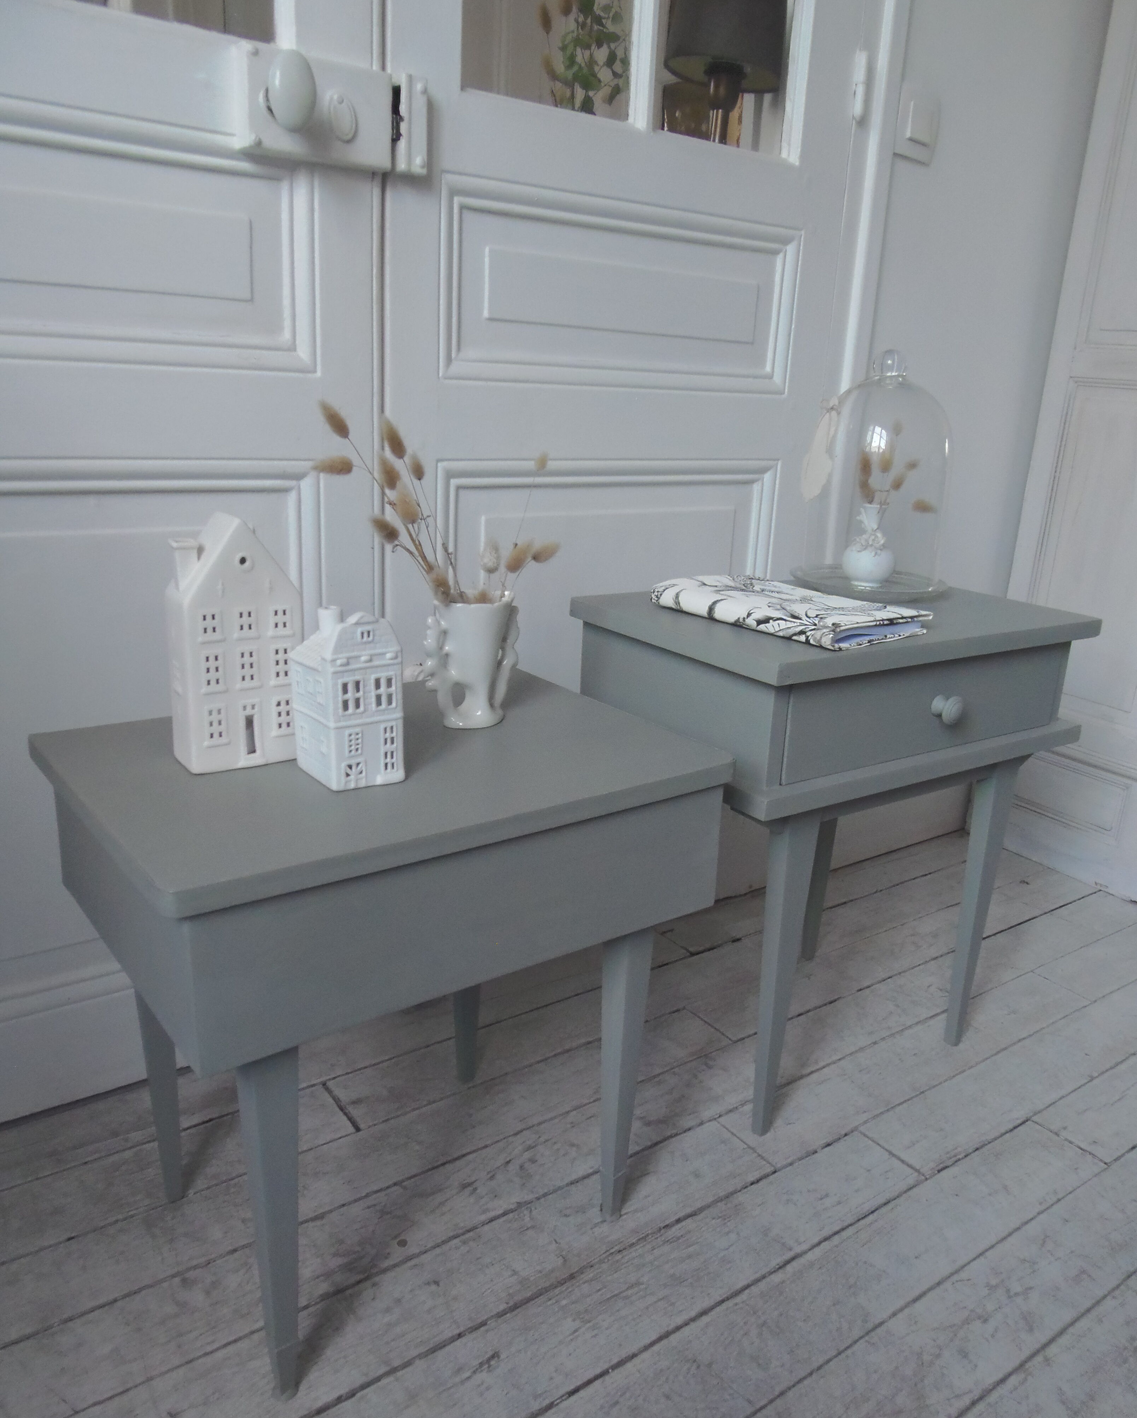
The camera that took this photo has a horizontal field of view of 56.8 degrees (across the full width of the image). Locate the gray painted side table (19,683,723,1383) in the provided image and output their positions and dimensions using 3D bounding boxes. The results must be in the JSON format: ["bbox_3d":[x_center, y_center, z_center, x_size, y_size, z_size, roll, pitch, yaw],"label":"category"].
[{"bbox_3d":[-0.168,0.260,0.973,0.489,0.473,0.351,-10,21,-37],"label":"gray painted side table"}]

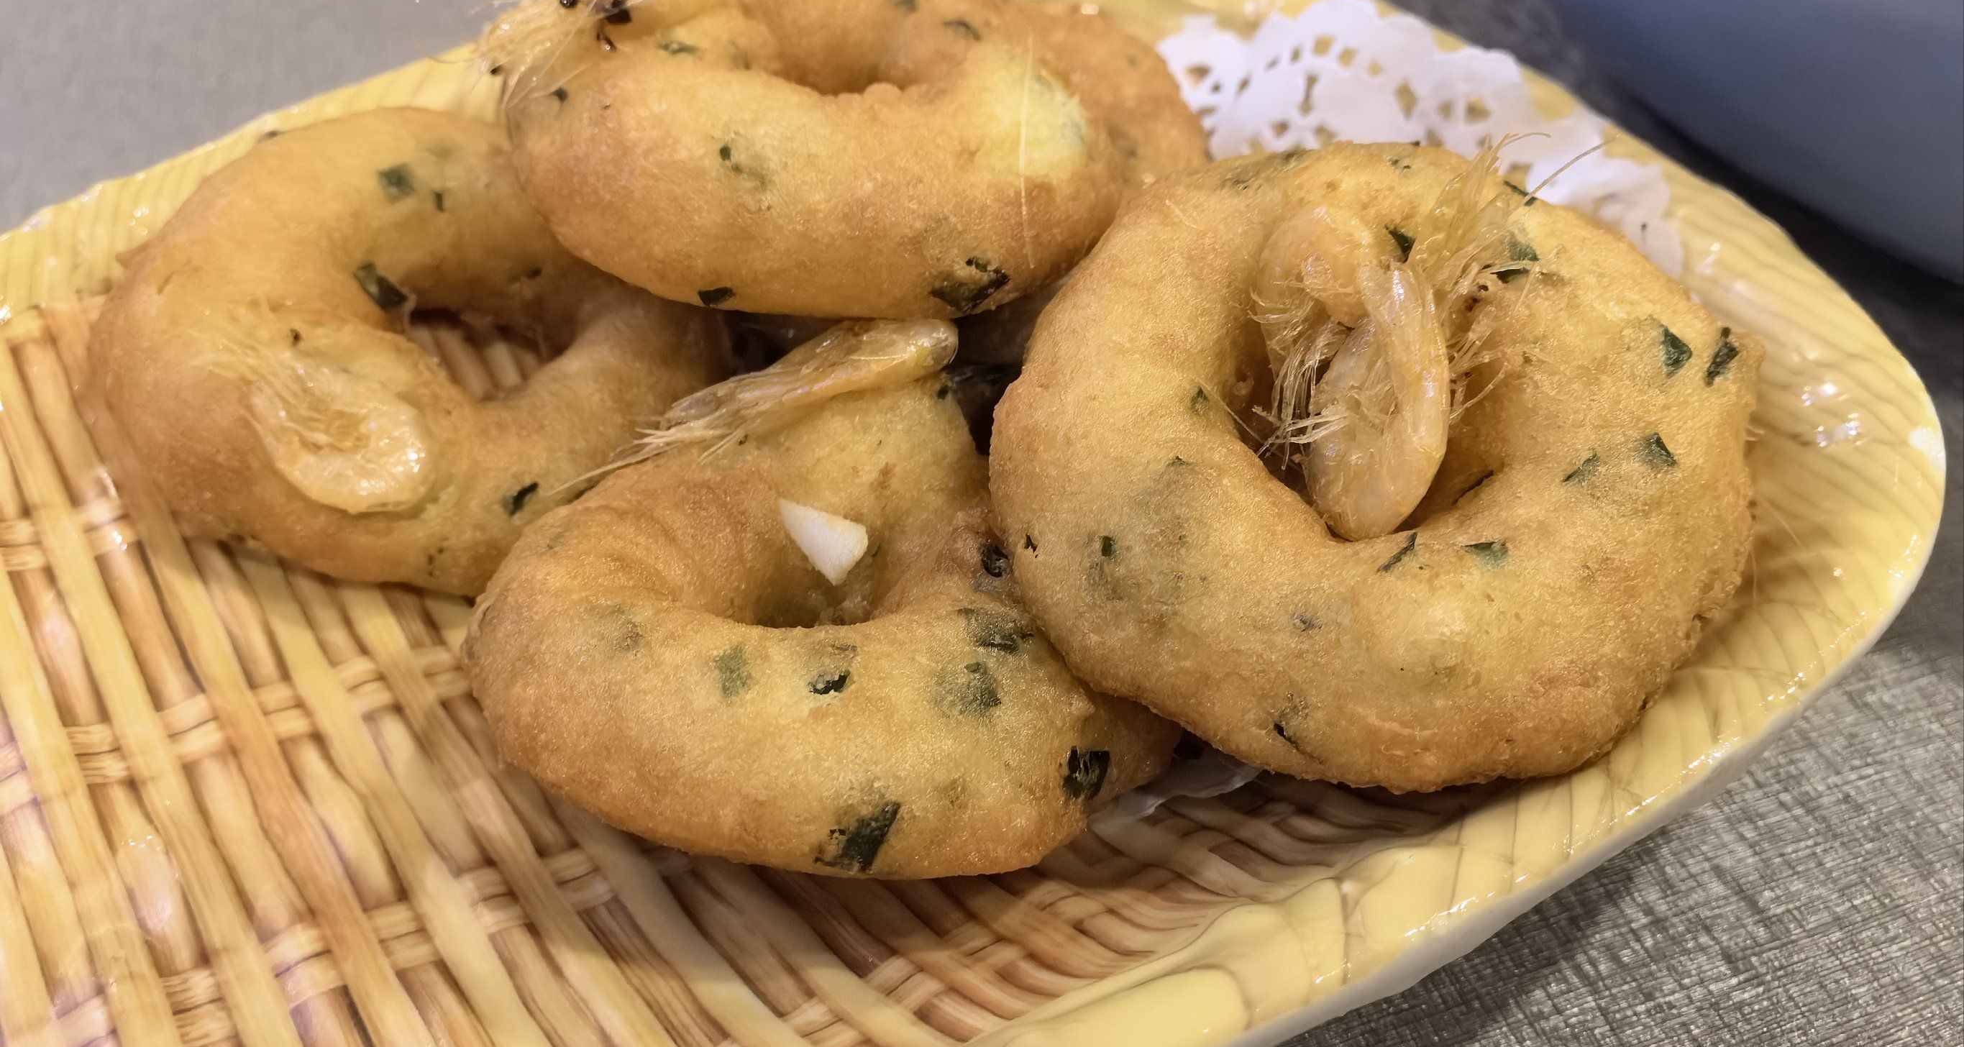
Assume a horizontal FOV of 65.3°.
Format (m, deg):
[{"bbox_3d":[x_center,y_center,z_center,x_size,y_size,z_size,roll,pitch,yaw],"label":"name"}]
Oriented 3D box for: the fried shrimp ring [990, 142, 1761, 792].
[{"bbox_3d":[0.049,-0.012,0.196,0.096,0.033,0.095,2,58,5],"label":"fried shrimp ring"}]

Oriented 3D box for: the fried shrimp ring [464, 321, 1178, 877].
[{"bbox_3d":[-0.020,0.007,0.202,0.093,0.031,0.092,0,40,0],"label":"fried shrimp ring"}]

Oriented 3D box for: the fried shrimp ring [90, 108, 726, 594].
[{"bbox_3d":[-0.089,-0.031,0.244,0.094,0.031,0.094,5,53,-7],"label":"fried shrimp ring"}]

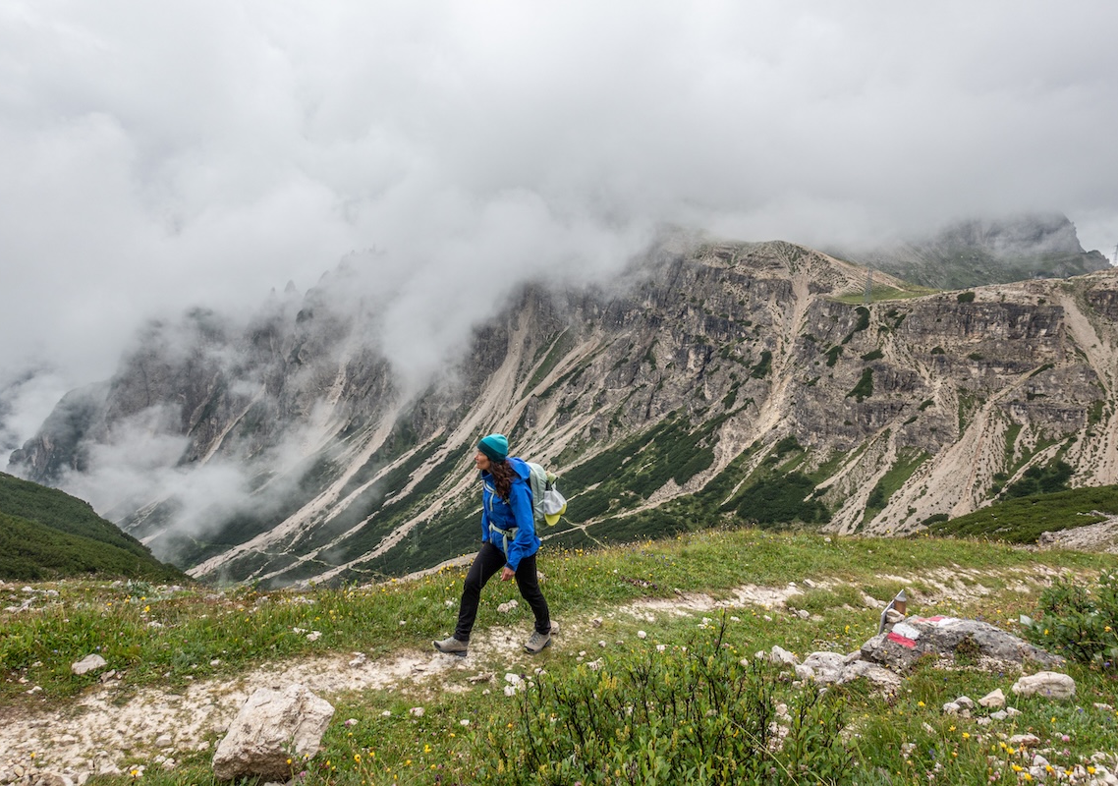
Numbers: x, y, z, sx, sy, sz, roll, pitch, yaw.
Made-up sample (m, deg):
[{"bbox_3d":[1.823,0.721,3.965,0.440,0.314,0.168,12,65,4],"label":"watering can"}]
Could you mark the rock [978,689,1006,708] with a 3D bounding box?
[{"bbox_3d":[2.423,1.705,4.400,0.145,0.090,0.110,3,7,18],"label":"rock"}]

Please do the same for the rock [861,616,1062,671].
[{"bbox_3d":[2.693,1.713,5.300,1.200,0.280,0.520,1,6,3],"label":"rock"}]

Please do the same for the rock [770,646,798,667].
[{"bbox_3d":[1.514,1.772,5.300,0.170,0.115,0.140,2,6,12],"label":"rock"}]

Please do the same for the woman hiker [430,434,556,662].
[{"bbox_3d":[-0.473,1.092,5.690,0.800,1.630,0.500,-2,7,-25],"label":"woman hiker"}]

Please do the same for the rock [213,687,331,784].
[{"bbox_3d":[-1.392,1.645,3.820,0.480,0.350,0.410,3,7,18],"label":"rock"}]

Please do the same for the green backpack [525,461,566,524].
[{"bbox_3d":[-0.127,0.755,5.780,0.250,0.490,0.290,-6,9,-25],"label":"green backpack"}]

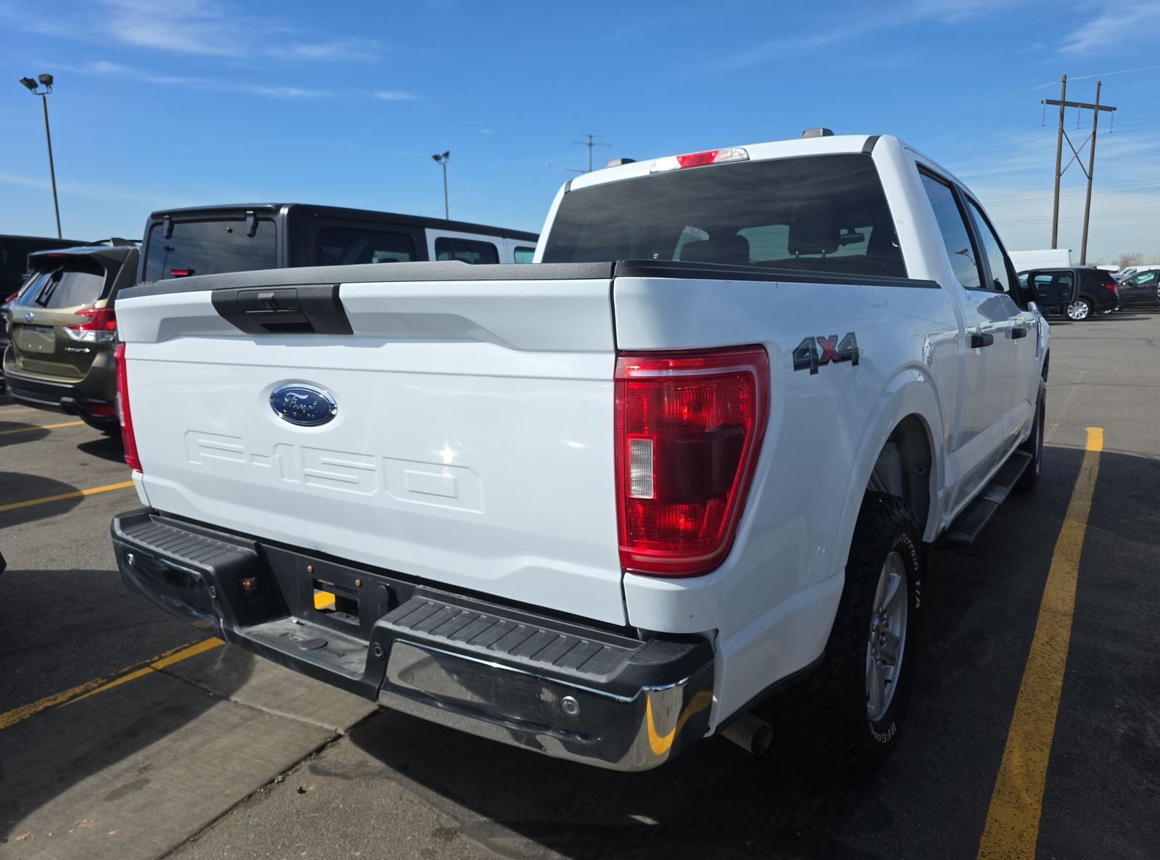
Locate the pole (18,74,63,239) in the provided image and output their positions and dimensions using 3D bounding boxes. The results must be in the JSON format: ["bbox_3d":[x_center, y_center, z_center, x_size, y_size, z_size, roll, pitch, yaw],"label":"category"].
[{"bbox_3d":[-18.190,-7.502,26.726,1.100,9.100,0.800,-8,12,-33],"label":"pole"}]

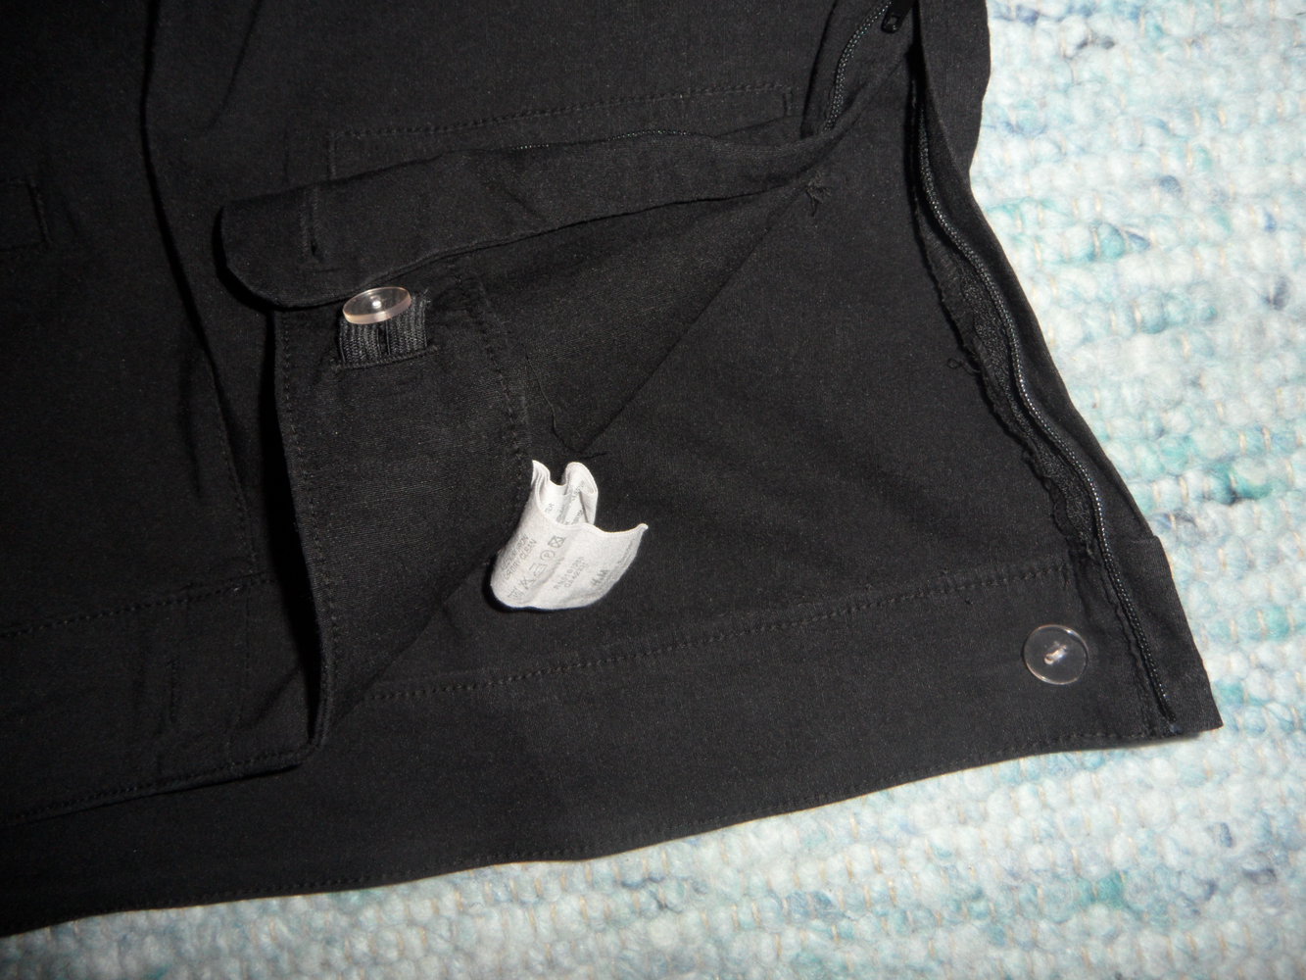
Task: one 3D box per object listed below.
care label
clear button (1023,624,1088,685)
[{"bbox_3d":[-0.020,0.011,0.212,0.030,0.018,0.026,30,125,0],"label":"care label"},{"bbox_3d":[0.100,0.041,0.225,0.015,0.003,0.015,0,82,6],"label":"clear button"}]

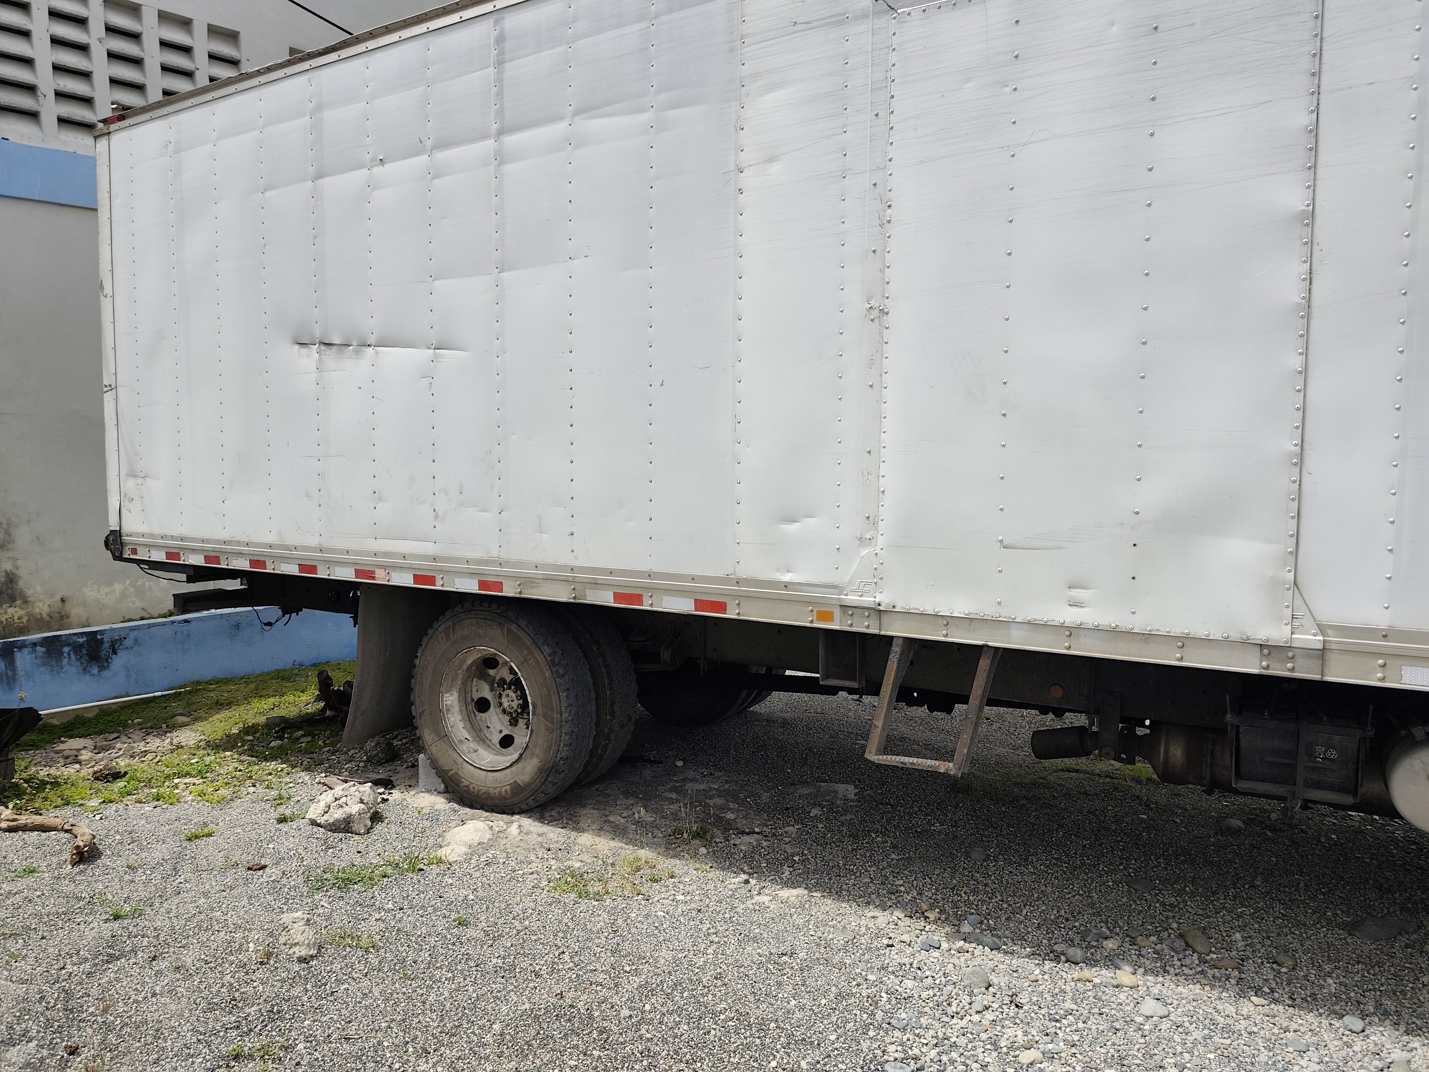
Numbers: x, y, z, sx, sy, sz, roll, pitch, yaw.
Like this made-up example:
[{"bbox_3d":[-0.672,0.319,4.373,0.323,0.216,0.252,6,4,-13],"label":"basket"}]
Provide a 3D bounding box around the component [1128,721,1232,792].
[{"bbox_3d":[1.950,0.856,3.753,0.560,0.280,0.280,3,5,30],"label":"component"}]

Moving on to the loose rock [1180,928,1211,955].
[{"bbox_3d":[1.633,1.377,3.222,0.085,0.045,0.115,0,4,-7],"label":"loose rock"}]

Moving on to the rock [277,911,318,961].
[{"bbox_3d":[-1.389,1.335,3.168,0.145,0.090,0.180,-2,4,-24],"label":"rock"}]

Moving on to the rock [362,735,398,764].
[{"bbox_3d":[-1.776,1.136,5.044,0.190,0.140,0.170,-1,4,-20],"label":"rock"}]

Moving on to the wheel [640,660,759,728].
[{"bbox_3d":[-0.152,0.739,6.125,0.985,0.970,0.275,3,4,30],"label":"wheel"}]

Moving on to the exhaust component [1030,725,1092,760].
[{"bbox_3d":[1.473,0.880,4.036,0.225,0.128,0.128,-11,-2,31],"label":"exhaust component"}]

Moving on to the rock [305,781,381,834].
[{"bbox_3d":[-1.667,1.211,4.265,0.310,0.180,0.250,-2,5,-32],"label":"rock"}]

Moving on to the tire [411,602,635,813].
[{"bbox_3d":[-0.950,0.812,4.753,0.985,0.970,0.614,3,4,30],"label":"tire"}]

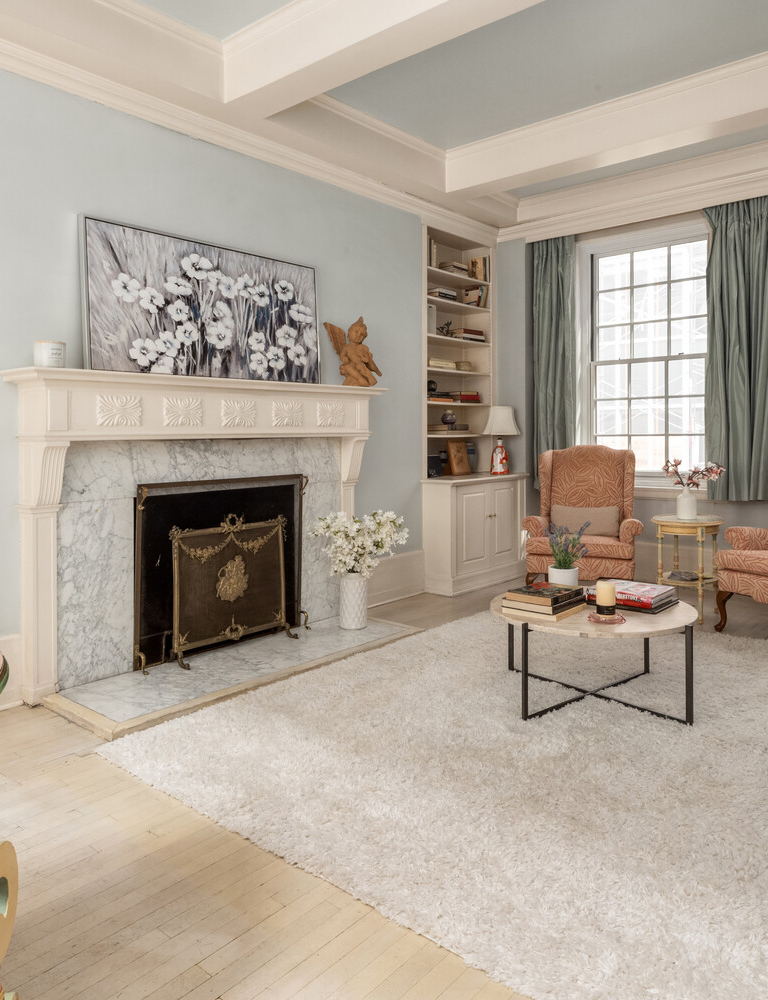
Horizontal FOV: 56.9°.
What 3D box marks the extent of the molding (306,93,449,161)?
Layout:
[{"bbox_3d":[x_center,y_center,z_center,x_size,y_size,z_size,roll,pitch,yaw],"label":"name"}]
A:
[{"bbox_3d":[-0.030,-2.349,4.394,0.080,0.095,1.453,2,4,43],"label":"molding"}]

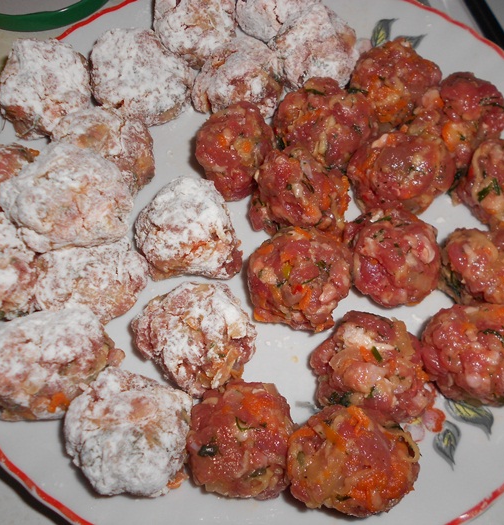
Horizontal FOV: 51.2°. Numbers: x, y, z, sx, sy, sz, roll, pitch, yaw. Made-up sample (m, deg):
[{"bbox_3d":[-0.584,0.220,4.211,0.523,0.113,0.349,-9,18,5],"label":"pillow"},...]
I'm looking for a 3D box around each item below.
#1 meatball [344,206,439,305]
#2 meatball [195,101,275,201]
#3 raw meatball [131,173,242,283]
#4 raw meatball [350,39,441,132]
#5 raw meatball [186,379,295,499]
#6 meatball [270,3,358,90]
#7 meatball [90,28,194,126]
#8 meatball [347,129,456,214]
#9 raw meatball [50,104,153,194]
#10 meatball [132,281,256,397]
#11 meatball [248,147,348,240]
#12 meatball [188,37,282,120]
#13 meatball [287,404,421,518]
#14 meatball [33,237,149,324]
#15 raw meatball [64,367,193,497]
[{"bbox_3d":[0.052,-0.002,0.197,0.035,0.033,0.037,-3,64,0],"label":"meatball"},{"bbox_3d":[-0.007,-0.048,0.225,0.037,0.037,0.041,-3,64,0],"label":"meatball"},{"bbox_3d":[-0.025,-0.013,0.209,0.041,0.037,0.040,-3,64,0],"label":"raw meatball"},{"bbox_3d":[0.064,-0.080,0.236,0.041,0.037,0.041,-3,64,0],"label":"raw meatball"},{"bbox_3d":[-0.004,0.058,0.174,0.036,0.032,0.037,-4,63,0],"label":"raw meatball"},{"bbox_3d":[0.028,-0.097,0.240,0.040,0.037,0.042,-3,64,0],"label":"meatball"},{"bbox_3d":[-0.051,-0.085,0.241,0.045,0.039,0.044,-3,64,0],"label":"meatball"},{"bbox_3d":[0.062,-0.038,0.218,0.043,0.035,0.037,-3,64,0],"label":"meatball"},{"bbox_3d":[-0.064,-0.048,0.226,0.043,0.037,0.040,-3,64,0],"label":"raw meatball"},{"bbox_3d":[-0.020,0.026,0.182,0.043,0.037,0.040,-3,64,0],"label":"meatball"},{"bbox_3d":[0.019,-0.029,0.214,0.041,0.037,0.039,-3,64,0],"label":"meatball"},{"bbox_3d":[-0.007,-0.083,0.237,0.041,0.035,0.037,-3,64,0],"label":"meatball"},{"bbox_3d":[0.031,0.061,0.164,0.041,0.033,0.033,-3,64,0],"label":"meatball"},{"bbox_3d":[-0.059,0.005,0.195,0.042,0.035,0.036,-3,64,0],"label":"meatball"},{"bbox_3d":[-0.040,0.054,0.172,0.041,0.036,0.040,-4,63,0],"label":"raw meatball"}]

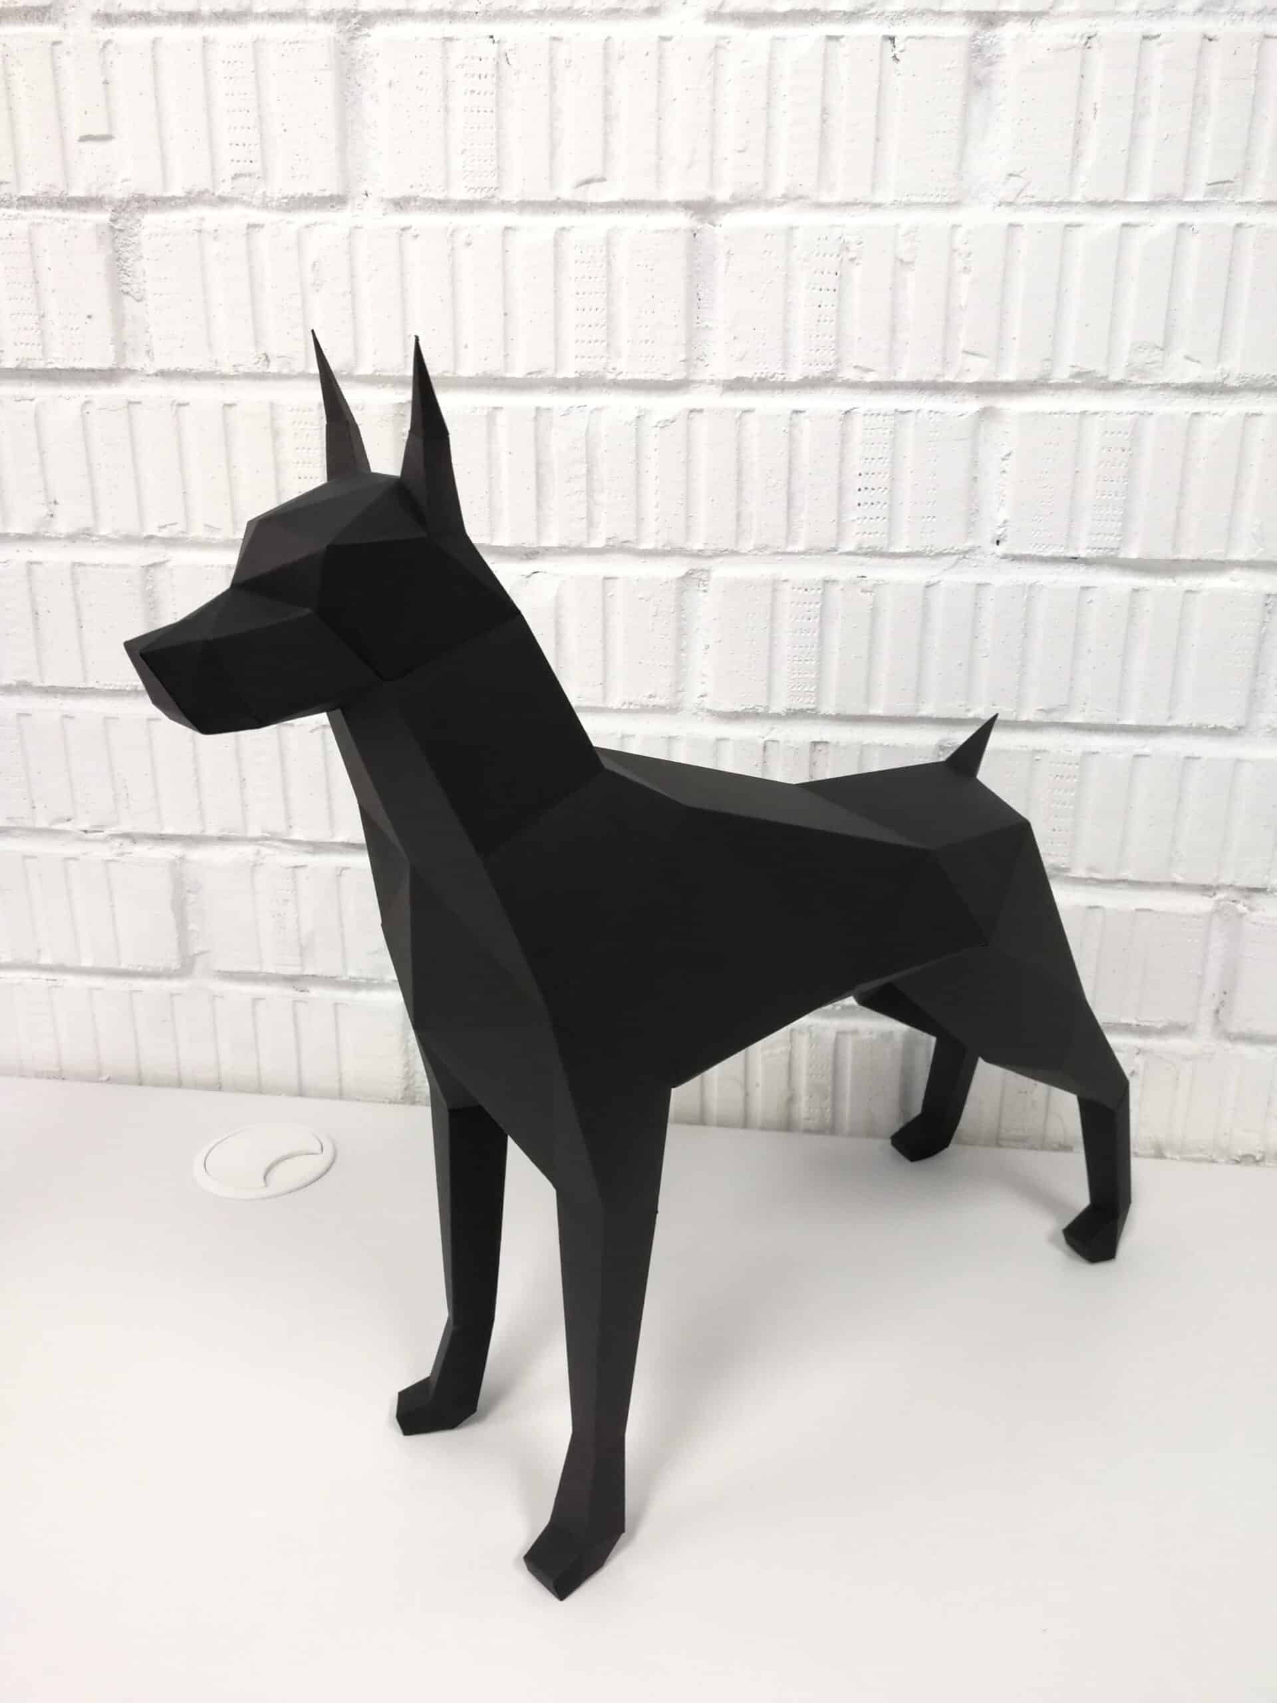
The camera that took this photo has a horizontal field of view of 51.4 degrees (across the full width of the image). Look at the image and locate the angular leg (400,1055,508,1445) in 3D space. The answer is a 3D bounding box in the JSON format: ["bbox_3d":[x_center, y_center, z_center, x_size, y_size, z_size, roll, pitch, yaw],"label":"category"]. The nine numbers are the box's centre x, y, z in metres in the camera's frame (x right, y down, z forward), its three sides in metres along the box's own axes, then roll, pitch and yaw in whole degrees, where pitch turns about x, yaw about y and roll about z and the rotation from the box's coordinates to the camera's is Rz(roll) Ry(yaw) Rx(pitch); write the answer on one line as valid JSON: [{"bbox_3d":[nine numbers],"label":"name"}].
[{"bbox_3d":[-0.070,0.138,0.480,0.046,0.153,0.027,-12,22,-34],"label":"angular leg"}]

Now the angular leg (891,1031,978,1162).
[{"bbox_3d":[0.146,0.116,0.674,0.031,0.080,0.029,-12,22,-35],"label":"angular leg"}]

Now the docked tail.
[{"bbox_3d":[0.136,-0.042,0.544,0.033,0.027,0.018,-14,23,-37],"label":"docked tail"}]

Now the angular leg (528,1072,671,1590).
[{"bbox_3d":[-0.016,0.152,0.415,0.047,0.167,0.026,-15,24,-40],"label":"angular leg"}]

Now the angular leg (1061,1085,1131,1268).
[{"bbox_3d":[0.207,0.142,0.596,0.030,0.080,0.029,-14,23,-38],"label":"angular leg"}]

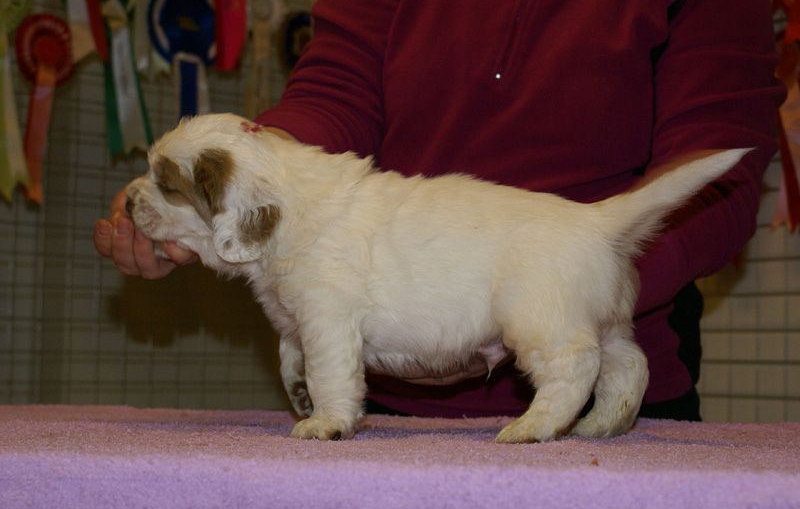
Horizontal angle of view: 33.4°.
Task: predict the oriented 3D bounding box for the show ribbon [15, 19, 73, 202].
[{"bbox_3d":[-0.576,-0.235,2.160,0.097,0.302,0.030,3,-5,-30],"label":"show ribbon"}]

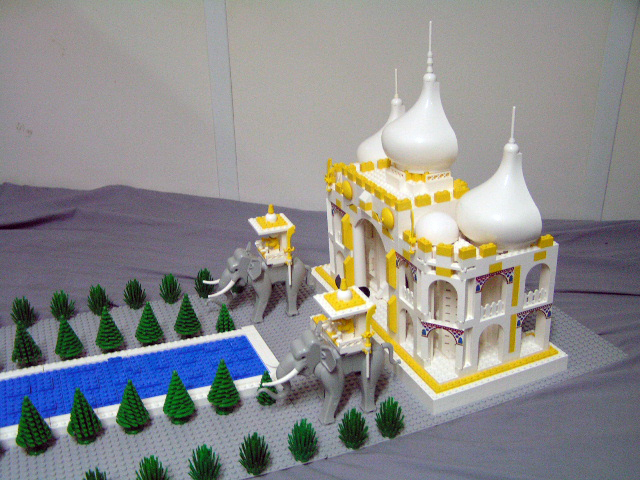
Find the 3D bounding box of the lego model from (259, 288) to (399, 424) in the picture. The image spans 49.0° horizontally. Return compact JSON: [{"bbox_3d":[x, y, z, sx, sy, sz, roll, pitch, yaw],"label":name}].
[{"bbox_3d":[0.013,0.114,0.747,0.163,0.149,0.057,-9,23,-20],"label":"lego model"}]

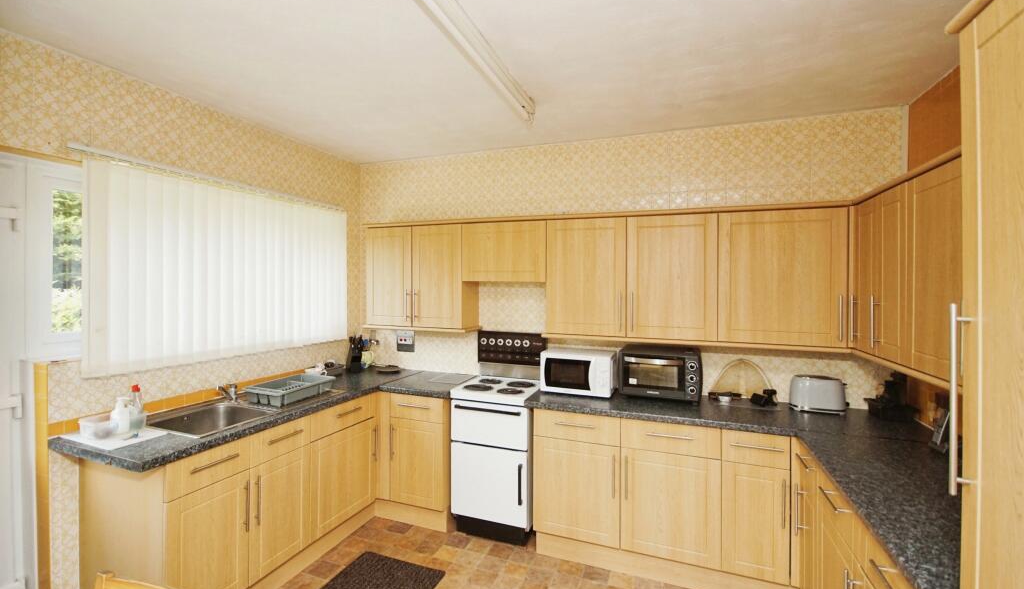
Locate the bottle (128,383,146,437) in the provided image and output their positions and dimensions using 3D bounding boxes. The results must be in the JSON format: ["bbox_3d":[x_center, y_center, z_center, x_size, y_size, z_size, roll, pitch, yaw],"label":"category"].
[{"bbox_3d":[-1.696,0.520,2.055,0.066,0.210,0.050,-1,2,-39],"label":"bottle"}]

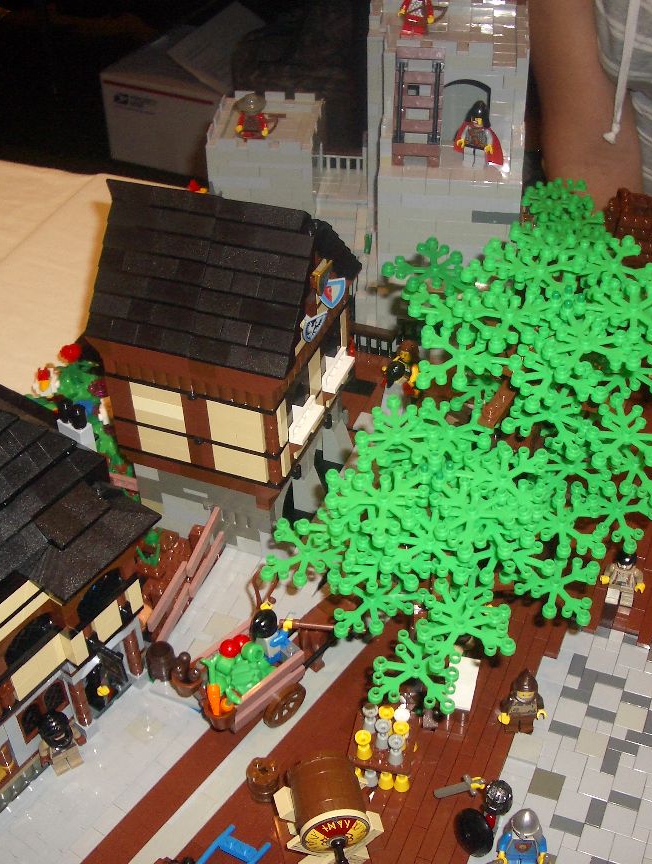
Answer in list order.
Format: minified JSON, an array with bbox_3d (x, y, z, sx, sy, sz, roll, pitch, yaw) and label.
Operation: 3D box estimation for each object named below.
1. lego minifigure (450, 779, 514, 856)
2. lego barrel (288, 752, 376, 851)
[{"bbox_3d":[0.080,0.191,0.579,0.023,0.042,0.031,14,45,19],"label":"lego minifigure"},{"bbox_3d":[0.002,0.189,0.592,0.040,0.041,0.037,-10,42,-5],"label":"lego barrel"}]

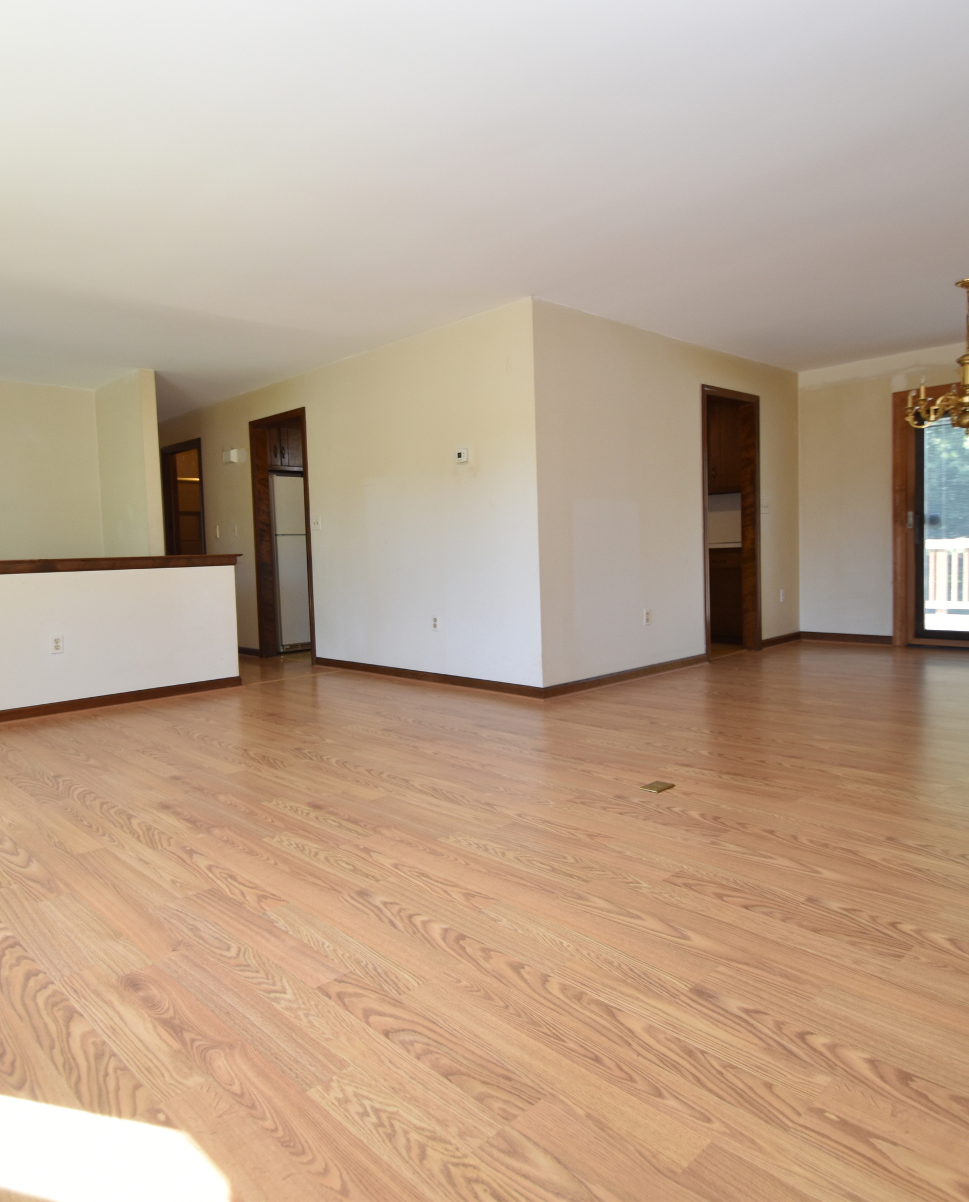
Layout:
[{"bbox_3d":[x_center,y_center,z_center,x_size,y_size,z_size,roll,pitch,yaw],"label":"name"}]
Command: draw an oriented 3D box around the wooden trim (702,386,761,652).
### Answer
[{"bbox_3d":[1.985,-0.610,6.097,0.851,2.119,0.129,-5,5,-42],"label":"wooden trim"}]

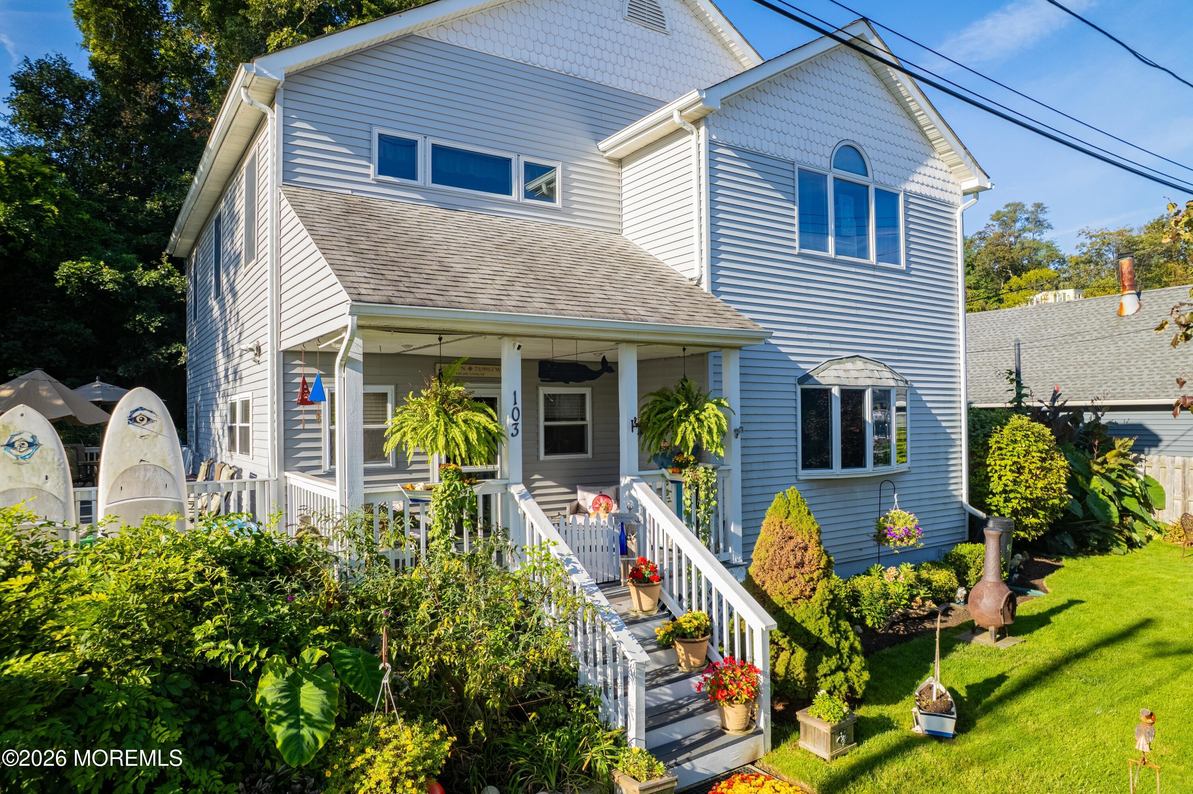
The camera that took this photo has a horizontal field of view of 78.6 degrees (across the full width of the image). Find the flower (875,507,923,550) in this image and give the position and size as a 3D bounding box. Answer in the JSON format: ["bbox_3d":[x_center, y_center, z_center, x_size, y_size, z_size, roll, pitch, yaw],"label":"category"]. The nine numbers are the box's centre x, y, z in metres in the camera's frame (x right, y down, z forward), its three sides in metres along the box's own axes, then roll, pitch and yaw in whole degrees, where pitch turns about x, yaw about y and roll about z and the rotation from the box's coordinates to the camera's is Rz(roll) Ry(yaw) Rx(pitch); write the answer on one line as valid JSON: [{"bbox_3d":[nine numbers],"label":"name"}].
[{"bbox_3d":[3.819,1.666,9.203,0.560,0.530,0.560,0,-1,-33],"label":"flower"}]

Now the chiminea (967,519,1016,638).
[{"bbox_3d":[4.671,2.212,8.577,0.500,1.250,0.570,0,-1,-33],"label":"chiminea"}]

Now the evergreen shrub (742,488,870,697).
[{"bbox_3d":[2.079,1.861,7.241,1.170,1.929,1.170,0,-1,0],"label":"evergreen shrub"}]

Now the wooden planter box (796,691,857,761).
[{"bbox_3d":[1.897,2.691,5.998,0.350,0.410,0.335,0,-1,-34],"label":"wooden planter box"}]

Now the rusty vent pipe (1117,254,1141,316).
[{"bbox_3d":[14.532,-3.068,19.900,0.530,1.690,0.560,-2,-1,-33],"label":"rusty vent pipe"}]

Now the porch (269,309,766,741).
[{"bbox_3d":[-0.385,1.105,7.149,4.406,3.454,4.406,0,-1,-33],"label":"porch"}]

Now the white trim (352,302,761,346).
[{"bbox_3d":[-0.001,-0.624,6.586,4.366,0.169,0.163,0,-1,-33],"label":"white trim"}]

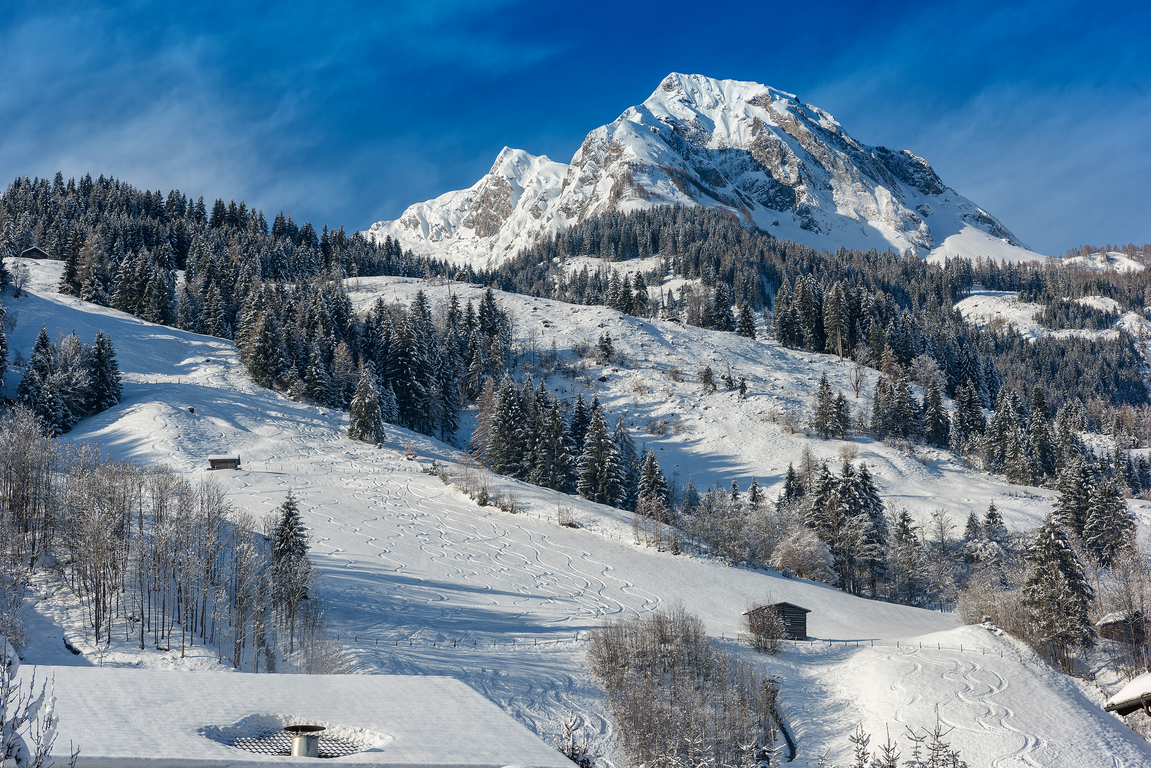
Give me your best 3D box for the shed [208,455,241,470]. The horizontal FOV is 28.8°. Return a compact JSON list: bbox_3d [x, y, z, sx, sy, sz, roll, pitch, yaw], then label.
[{"bbox_3d":[-71.380,15.900,455.000,6.700,3.200,4.600,1,-11,-3],"label":"shed"}]

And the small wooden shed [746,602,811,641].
[{"bbox_3d":[22.950,26.990,255.000,6.200,4.400,6.300,2,-11,-12],"label":"small wooden shed"}]

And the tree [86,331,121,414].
[{"bbox_3d":[-112.730,-3.010,535.000,8.200,19.300,8.200,0,-11,0],"label":"tree"}]

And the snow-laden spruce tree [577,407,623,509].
[{"bbox_3d":[4.470,13.340,405.000,8.400,17.900,8.400,0,-11,0],"label":"snow-laden spruce tree"}]

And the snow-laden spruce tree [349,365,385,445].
[{"bbox_3d":[-45.300,4.190,485.000,7.900,17.400,7.900,0,-11,0],"label":"snow-laden spruce tree"}]

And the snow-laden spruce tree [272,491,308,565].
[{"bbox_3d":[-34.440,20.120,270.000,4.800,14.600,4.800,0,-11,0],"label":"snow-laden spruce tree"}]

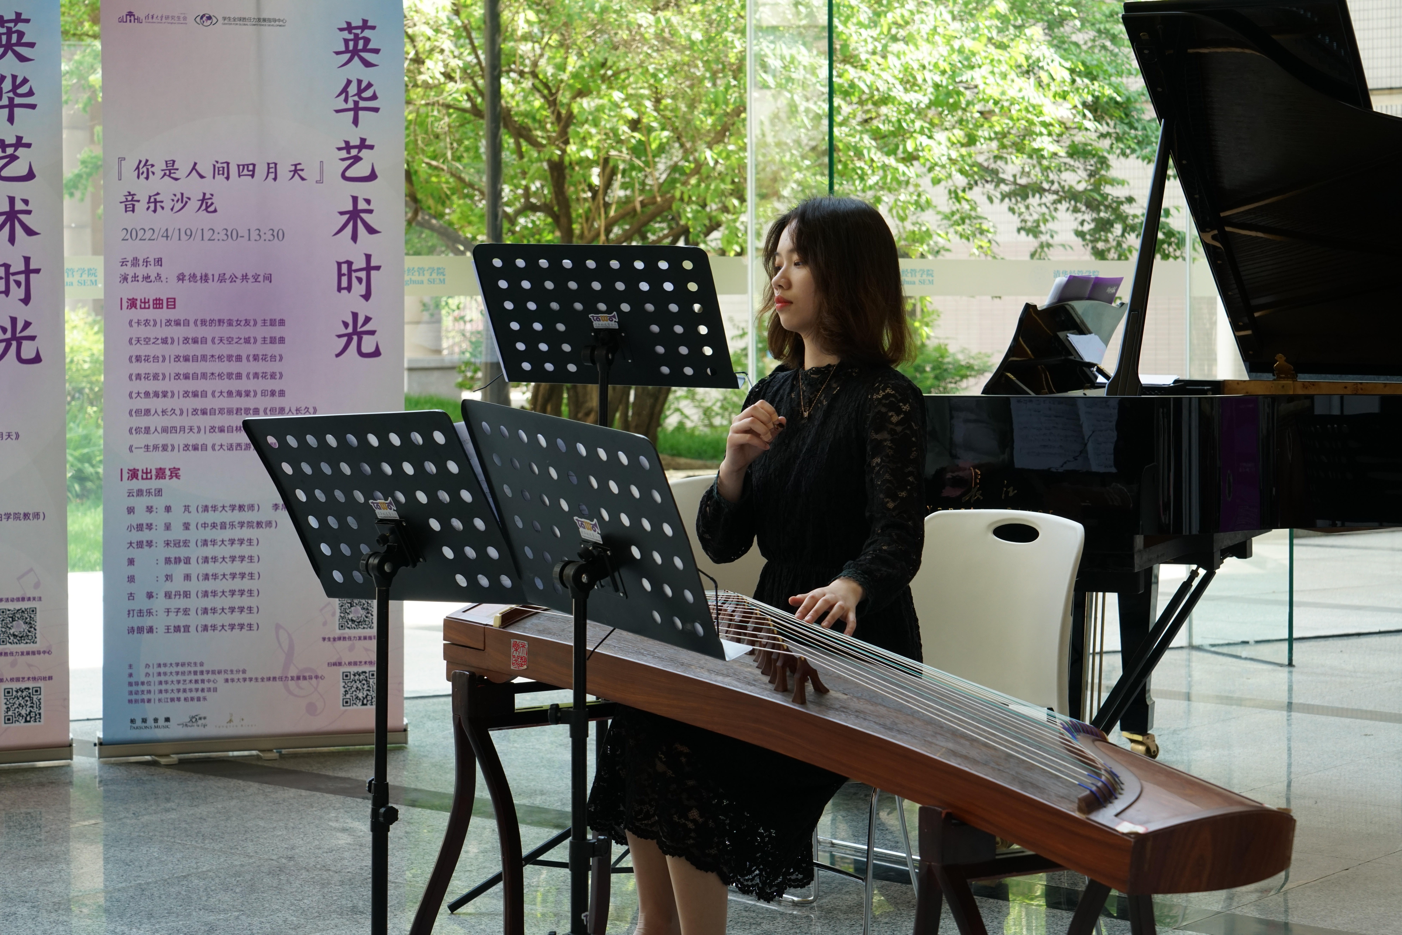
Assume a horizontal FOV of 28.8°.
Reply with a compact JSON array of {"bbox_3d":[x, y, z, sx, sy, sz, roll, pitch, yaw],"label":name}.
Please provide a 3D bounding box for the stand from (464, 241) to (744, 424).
[{"bbox_3d":[-0.197,0.222,5.382,0.530,1.310,0.480,1,4,24],"label":"stand"}]

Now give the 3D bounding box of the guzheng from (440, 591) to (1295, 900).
[{"bbox_3d":[0.147,0.325,3.783,0.275,0.150,1.630,-3,7,-33],"label":"guzheng"}]

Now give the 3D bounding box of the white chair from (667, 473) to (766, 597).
[{"bbox_3d":[0.210,0.439,5.725,0.480,0.830,0.540,-4,5,-43],"label":"white chair"}]

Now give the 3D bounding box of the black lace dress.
[{"bbox_3d":[0.095,0.248,4.460,0.560,0.830,0.470,-3,4,-34],"label":"black lace dress"}]

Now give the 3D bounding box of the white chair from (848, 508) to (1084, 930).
[{"bbox_3d":[0.338,0.502,4.627,0.540,0.830,0.480,-3,4,-34],"label":"white chair"}]

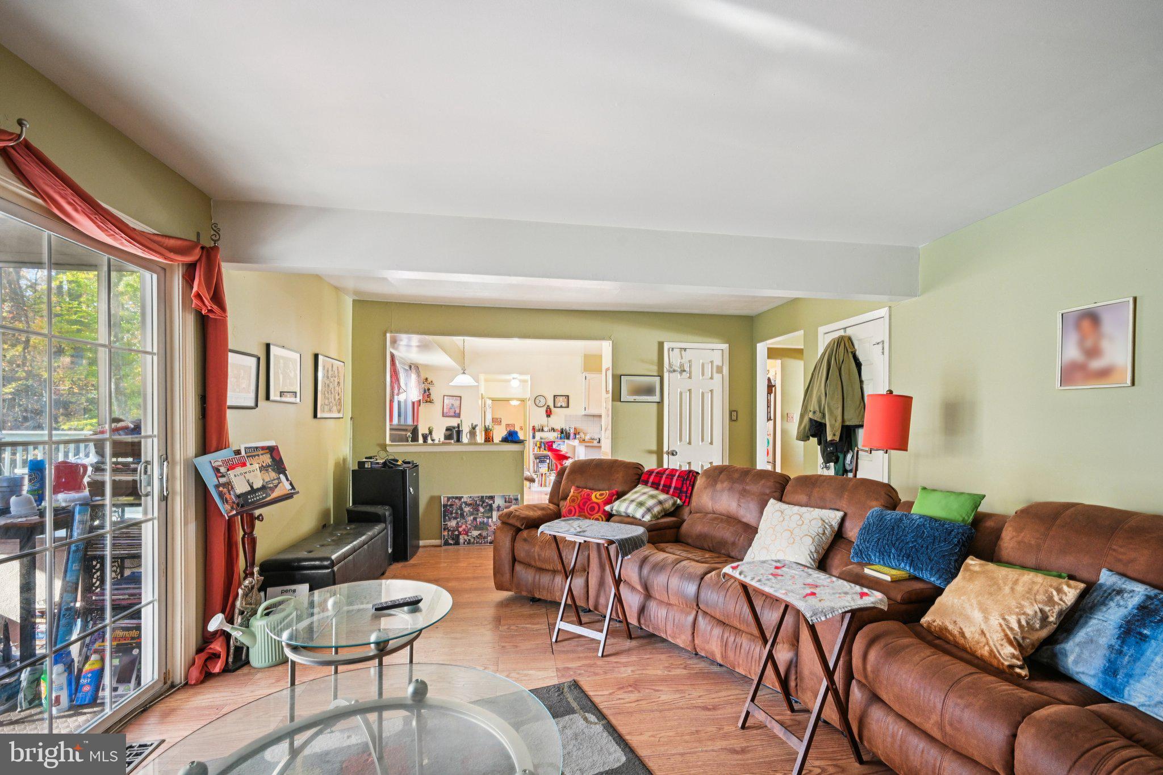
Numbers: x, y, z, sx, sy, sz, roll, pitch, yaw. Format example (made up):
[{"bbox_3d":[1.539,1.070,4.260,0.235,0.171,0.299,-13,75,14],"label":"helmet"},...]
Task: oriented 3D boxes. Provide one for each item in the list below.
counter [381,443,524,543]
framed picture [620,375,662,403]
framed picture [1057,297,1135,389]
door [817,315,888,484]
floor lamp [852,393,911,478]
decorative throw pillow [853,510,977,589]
[{"bbox_3d":[-1.270,1.085,5.310,1.400,1.030,0.330,0,-1,-9],"label":"counter"},{"bbox_3d":[0.637,0.017,5.550,0.450,0.295,0.025,0,-1,-9],"label":"framed picture"},{"bbox_3d":[2.415,-0.193,2.450,0.025,0.393,0.325,0,-1,-8],"label":"framed picture"},{"bbox_3d":[2.180,0.485,4.170,0.070,2.080,0.850,0,-1,-8],"label":"door"},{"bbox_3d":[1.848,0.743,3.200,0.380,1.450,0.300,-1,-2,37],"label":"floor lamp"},{"bbox_3d":[1.412,0.681,2.200,0.130,0.280,0.440,35,-17,-25],"label":"decorative throw pillow"}]

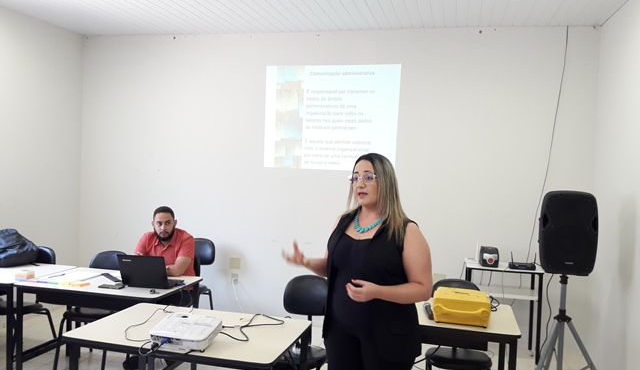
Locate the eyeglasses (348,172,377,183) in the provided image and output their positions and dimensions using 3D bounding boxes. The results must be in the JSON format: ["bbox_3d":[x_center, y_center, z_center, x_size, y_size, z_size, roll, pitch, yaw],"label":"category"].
[{"bbox_3d":[0.221,-0.033,2.241,0.140,0.048,0.140,4,3,39],"label":"eyeglasses"}]

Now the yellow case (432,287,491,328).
[{"bbox_3d":[0.872,0.745,3.189,0.315,0.155,0.290,2,3,15],"label":"yellow case"}]

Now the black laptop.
[{"bbox_3d":[-1.218,0.614,3.806,0.370,0.230,0.310,2,3,15],"label":"black laptop"}]

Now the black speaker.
[{"bbox_3d":[1.775,0.330,3.704,0.355,0.570,0.310,2,3,15],"label":"black speaker"}]

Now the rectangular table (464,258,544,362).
[{"bbox_3d":[1.583,1.114,4.547,0.630,0.810,0.400,2,3,15],"label":"rectangular table"}]

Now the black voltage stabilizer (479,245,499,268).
[{"bbox_3d":[1.437,0.602,4.387,0.138,0.158,0.180,3,3,14],"label":"black voltage stabilizer"}]

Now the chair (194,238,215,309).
[{"bbox_3d":[-1.290,0.974,5.048,0.460,0.860,0.540,2,3,15],"label":"chair"}]

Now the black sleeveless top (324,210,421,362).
[{"bbox_3d":[0.230,0.441,2.270,0.420,0.640,0.310,3,3,33],"label":"black sleeveless top"}]

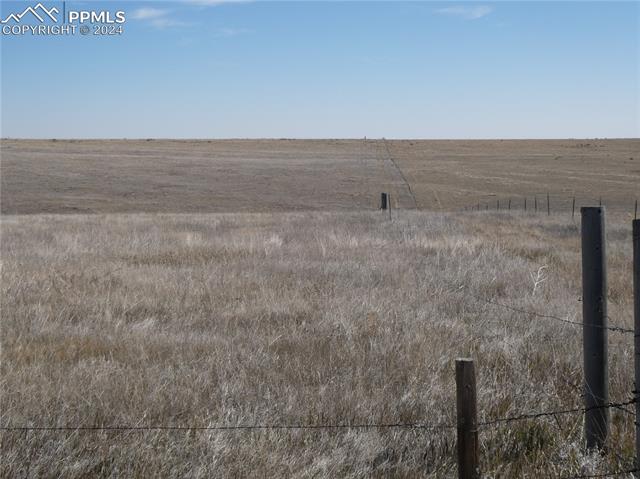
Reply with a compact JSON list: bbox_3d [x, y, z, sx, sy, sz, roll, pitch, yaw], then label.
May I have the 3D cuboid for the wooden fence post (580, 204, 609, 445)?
[{"bbox_3d":[1.553,0.516,5.200,0.137,1.394,0.137,-1,6,17],"label":"wooden fence post"}]

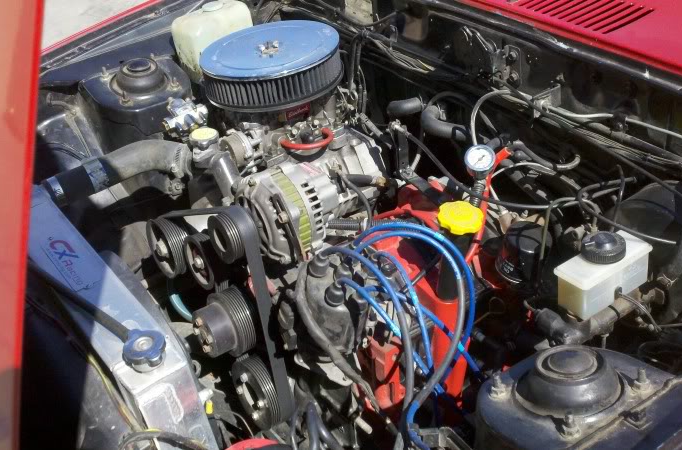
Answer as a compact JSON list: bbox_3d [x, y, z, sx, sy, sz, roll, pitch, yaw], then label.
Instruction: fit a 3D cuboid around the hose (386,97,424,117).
[{"bbox_3d":[0.118,-0.216,1.470,0.070,0.032,0.030,-7,33,6],"label":"hose"}]

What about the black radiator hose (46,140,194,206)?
[{"bbox_3d":[-0.360,-0.086,1.290,0.320,0.095,0.075,7,37,26],"label":"black radiator hose"}]

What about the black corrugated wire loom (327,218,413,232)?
[{"bbox_3d":[0.041,0.001,1.160,0.126,0.016,0.018,2,37,6],"label":"black corrugated wire loom"}]

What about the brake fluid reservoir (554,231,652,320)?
[{"bbox_3d":[0.328,0.055,1.008,0.116,0.075,0.053,-27,37,-23],"label":"brake fluid reservoir"}]

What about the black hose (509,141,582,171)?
[{"bbox_3d":[0.314,-0.107,1.240,0.105,0.030,0.030,17,42,36],"label":"black hose"}]

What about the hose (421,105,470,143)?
[{"bbox_3d":[0.182,-0.177,1.400,0.055,0.045,0.085,-27,37,-23],"label":"hose"}]

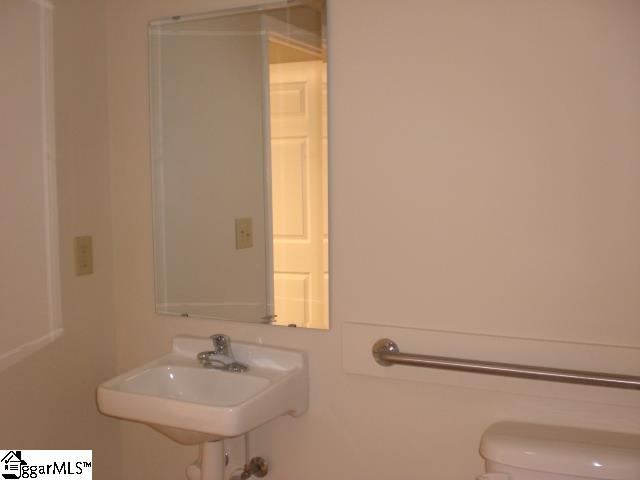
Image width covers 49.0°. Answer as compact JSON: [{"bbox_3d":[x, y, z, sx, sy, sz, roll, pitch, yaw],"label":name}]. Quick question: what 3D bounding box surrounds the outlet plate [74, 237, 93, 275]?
[{"bbox_3d":[-0.721,0.048,2.149,0.008,0.115,0.071,2,5,26],"label":"outlet plate"}]

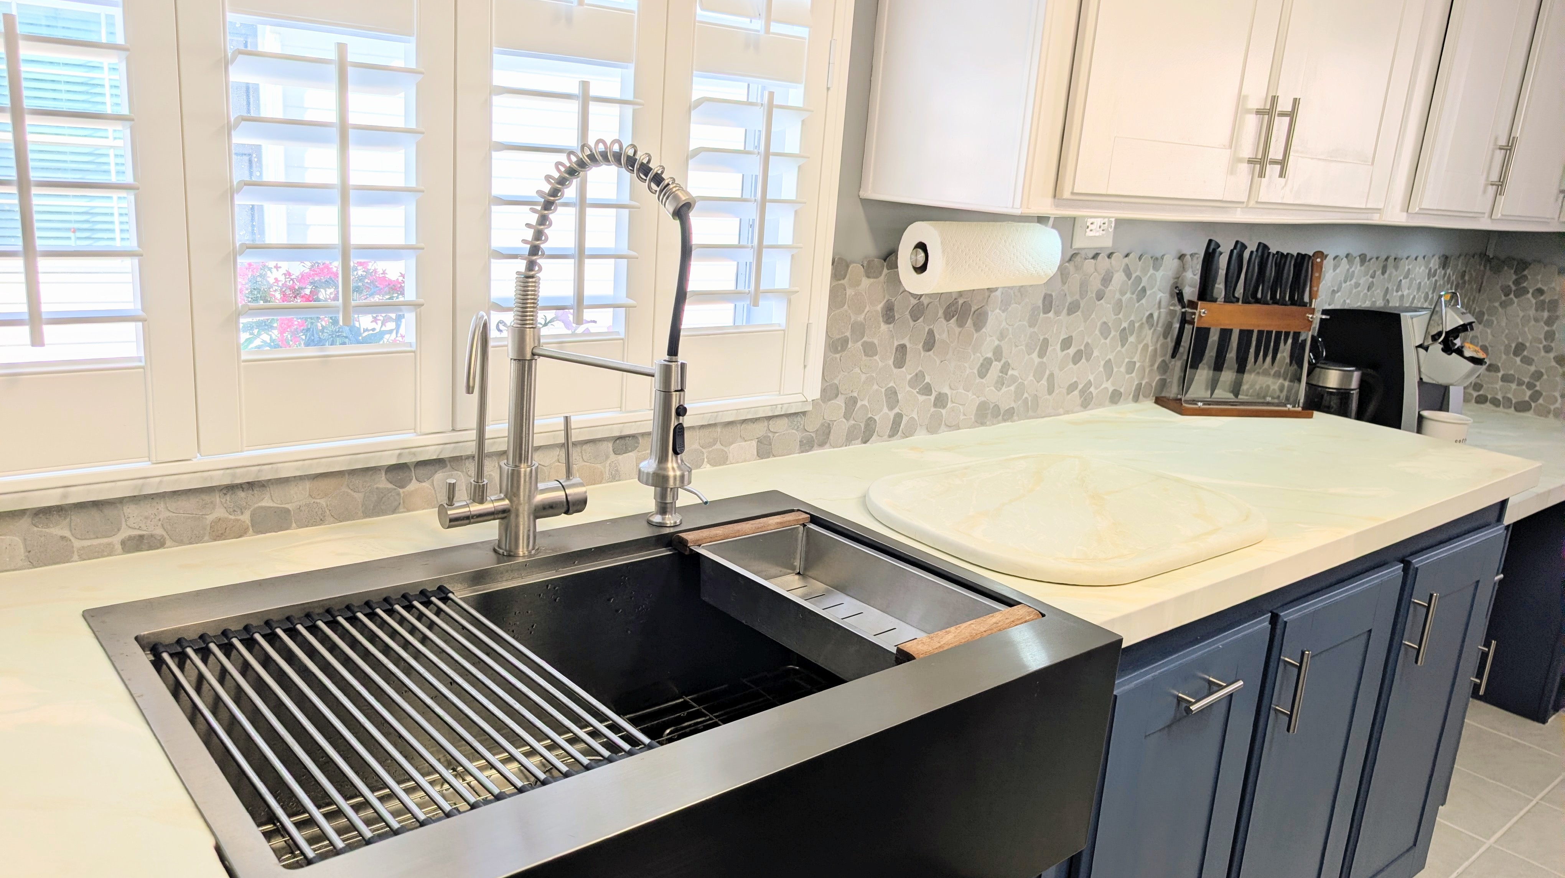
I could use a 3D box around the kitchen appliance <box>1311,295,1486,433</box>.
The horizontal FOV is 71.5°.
[{"bbox_3d":[1.438,-0.129,2.539,0.250,0.355,0.330,-8,18,-39],"label":"kitchen appliance"}]

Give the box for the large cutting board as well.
[{"bbox_3d":[0.391,0.095,1.516,0.530,0.025,0.425,-8,18,-39],"label":"large cutting board"}]

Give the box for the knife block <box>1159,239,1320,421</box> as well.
[{"bbox_3d":[0.974,-0.231,2.281,0.307,0.353,0.120,1,15,-12],"label":"knife block"}]

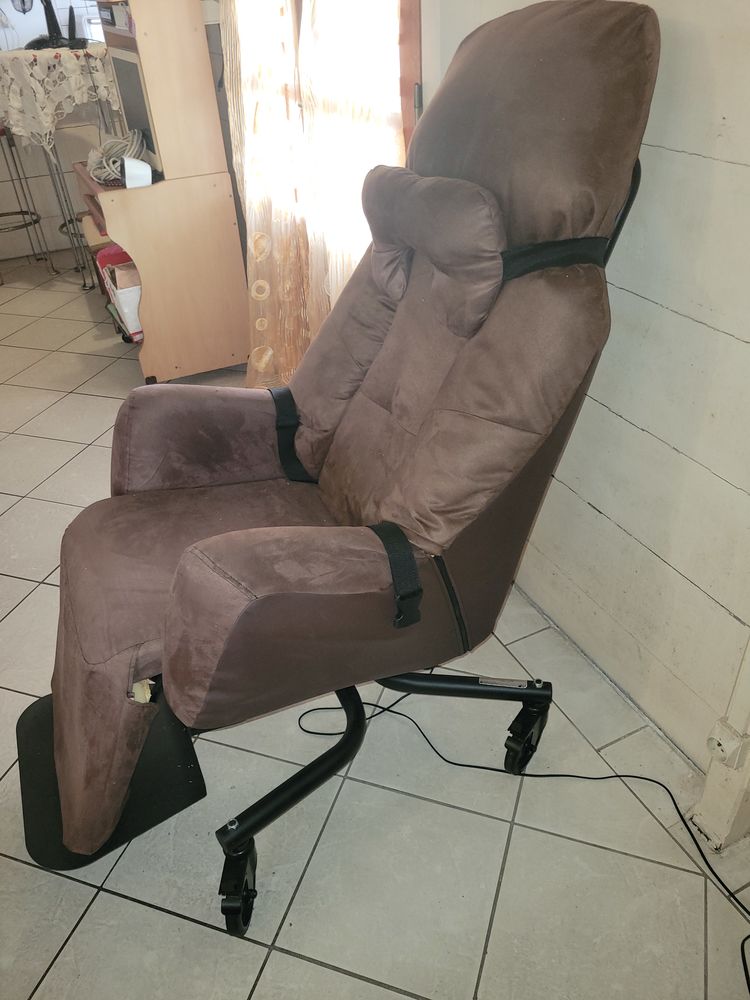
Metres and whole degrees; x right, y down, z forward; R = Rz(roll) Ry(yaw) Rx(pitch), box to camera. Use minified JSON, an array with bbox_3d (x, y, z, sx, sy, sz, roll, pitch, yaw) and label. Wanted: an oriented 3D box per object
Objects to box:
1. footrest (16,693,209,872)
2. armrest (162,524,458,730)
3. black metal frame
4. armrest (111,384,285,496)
[{"bbox_3d":[-0.512,0.487,1.423,0.310,0.035,0.410,-17,37,-19],"label":"footrest"},{"bbox_3d":[-0.064,0.181,1.068,0.435,0.254,0.155,-5,32,-26],"label":"armrest"},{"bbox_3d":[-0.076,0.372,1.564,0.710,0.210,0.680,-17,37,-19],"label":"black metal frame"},{"bbox_3d":[-0.325,-0.123,1.524,0.415,0.235,0.150,-5,32,-26],"label":"armrest"}]

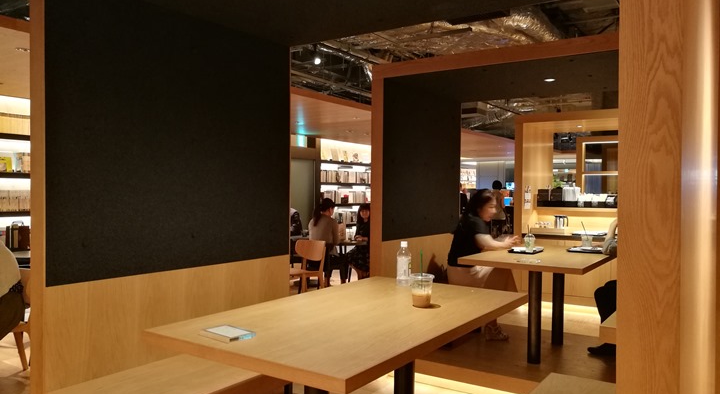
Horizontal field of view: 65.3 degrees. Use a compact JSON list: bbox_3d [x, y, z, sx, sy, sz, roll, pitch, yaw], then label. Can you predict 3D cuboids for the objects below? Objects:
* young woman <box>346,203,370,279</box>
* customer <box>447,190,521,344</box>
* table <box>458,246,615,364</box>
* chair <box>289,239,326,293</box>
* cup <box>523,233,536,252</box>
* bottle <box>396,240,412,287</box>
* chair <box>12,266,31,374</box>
[{"bbox_3d":[0.026,0.682,7.228,0.470,1.220,0.720,1,1,34],"label":"young woman"},{"bbox_3d":[1.007,0.534,4.561,0.660,1.190,0.480,1,1,34],"label":"customer"},{"bbox_3d":[1.364,0.777,4.103,0.805,0.720,1.390,1,1,34],"label":"table"},{"bbox_3d":[-0.745,0.901,6.541,0.520,0.790,0.490,0,1,-44],"label":"chair"},{"bbox_3d":[1.266,0.334,4.179,0.090,0.134,0.090,1,1,34],"label":"cup"},{"bbox_3d":[0.218,0.323,2.743,0.068,0.211,0.068,1,1,34],"label":"bottle"},{"bbox_3d":[-2.605,0.923,3.961,0.520,0.790,0.490,0,1,-44],"label":"chair"}]

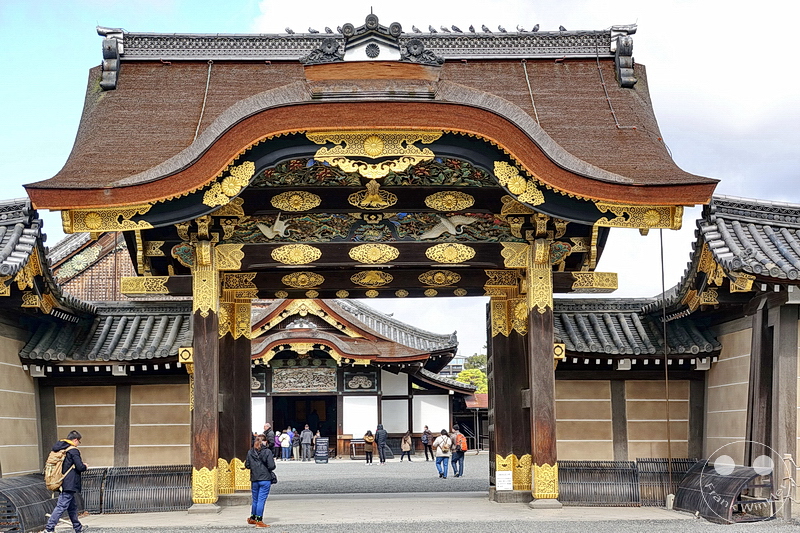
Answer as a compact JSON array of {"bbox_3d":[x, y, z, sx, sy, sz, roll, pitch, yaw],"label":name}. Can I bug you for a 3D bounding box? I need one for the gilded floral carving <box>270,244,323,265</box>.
[{"bbox_3d":[-2.213,-0.258,25.762,1.096,0.447,0.070,0,-8,-3],"label":"gilded floral carving"}]

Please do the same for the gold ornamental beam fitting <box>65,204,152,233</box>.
[{"bbox_3d":[-5.909,-0.948,24.415,1.845,0.576,0.220,0,-8,-3],"label":"gold ornamental beam fitting"}]

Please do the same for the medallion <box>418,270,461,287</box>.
[{"bbox_3d":[0.918,0.273,27.631,0.991,0.378,0.080,0,-8,-3],"label":"medallion"}]

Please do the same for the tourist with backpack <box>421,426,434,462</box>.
[{"bbox_3d":[1.352,8.543,57.913,0.520,1.700,0.400,2,-8,-20],"label":"tourist with backpack"}]

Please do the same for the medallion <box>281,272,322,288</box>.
[{"bbox_3d":[-2.209,0.319,27.483,0.981,0.383,0.080,0,-8,-3],"label":"medallion"}]

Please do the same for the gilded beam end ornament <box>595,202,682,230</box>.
[{"bbox_3d":[4.942,-1.010,24.935,1.840,0.588,0.220,0,-8,-3],"label":"gilded beam end ornament"}]

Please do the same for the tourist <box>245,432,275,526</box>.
[{"bbox_3d":[-2.490,3.854,21.643,0.500,1.630,0.380,-5,-9,30],"label":"tourist"}]

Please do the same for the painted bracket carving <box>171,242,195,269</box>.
[{"bbox_3d":[-4.611,-0.217,25.614,0.475,0.537,0.250,0,-8,-3],"label":"painted bracket carving"}]

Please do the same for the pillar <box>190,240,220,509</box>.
[{"bbox_3d":[-4.074,2.273,25.340,0.546,5.504,0.540,0,-8,-3],"label":"pillar"}]

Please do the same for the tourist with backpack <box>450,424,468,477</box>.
[{"bbox_3d":[1.959,6.084,39.669,0.550,1.750,0.520,4,-9,-30],"label":"tourist with backpack"}]

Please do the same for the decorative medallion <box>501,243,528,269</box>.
[{"bbox_3d":[2.464,-0.231,25.871,0.599,0.570,0.120,0,-8,-3],"label":"decorative medallion"}]

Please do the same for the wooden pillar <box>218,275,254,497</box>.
[{"bbox_3d":[-3.920,2.779,28.220,0.868,5.017,0.650,0,-8,-3],"label":"wooden pillar"}]

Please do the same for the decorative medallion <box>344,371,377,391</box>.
[{"bbox_3d":[-1.967,5.728,59.757,1.643,0.943,0.140,-1,-8,0],"label":"decorative medallion"}]

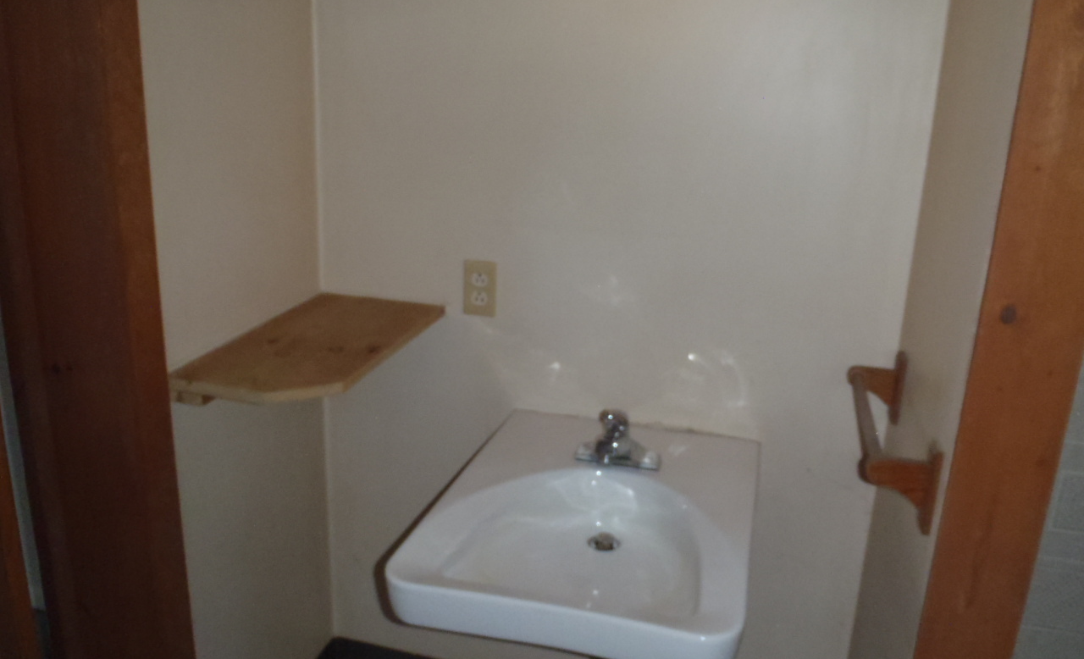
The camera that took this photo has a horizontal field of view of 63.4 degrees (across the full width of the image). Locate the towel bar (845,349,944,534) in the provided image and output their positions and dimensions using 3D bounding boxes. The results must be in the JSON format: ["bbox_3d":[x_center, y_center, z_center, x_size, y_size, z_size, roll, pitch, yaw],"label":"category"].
[{"bbox_3d":[0.544,0.156,1.411,0.100,0.125,0.445,6,17,13],"label":"towel bar"}]

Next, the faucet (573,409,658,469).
[{"bbox_3d":[0.133,0.199,1.565,0.157,0.118,0.165,6,17,13],"label":"faucet"}]

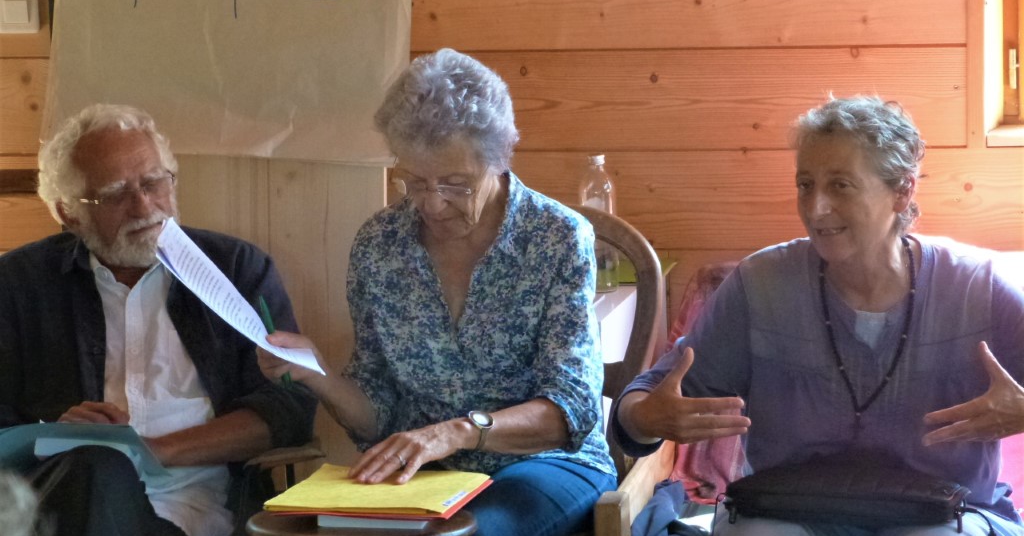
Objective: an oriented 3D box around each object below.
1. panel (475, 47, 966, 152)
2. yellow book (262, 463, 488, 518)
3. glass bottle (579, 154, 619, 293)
[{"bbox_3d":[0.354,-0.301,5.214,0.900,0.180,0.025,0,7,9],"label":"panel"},{"bbox_3d":[-0.181,0.304,4.000,0.240,0.018,0.280,1,7,17],"label":"yellow book"},{"bbox_3d":[0.146,-0.076,4.930,0.067,0.231,0.067,-1,7,0],"label":"glass bottle"}]

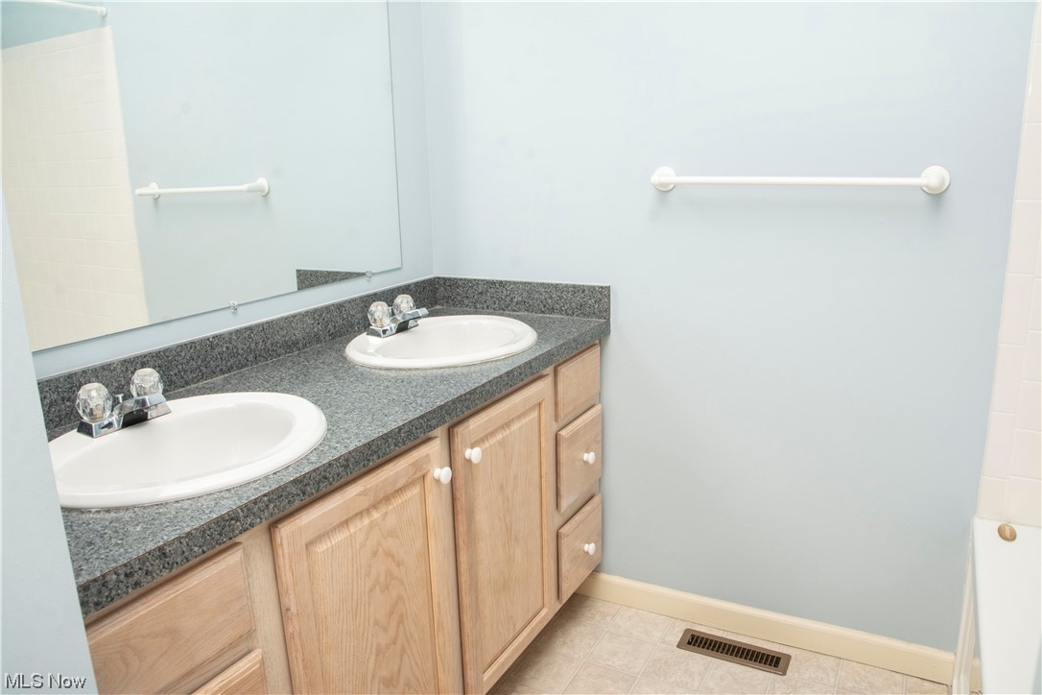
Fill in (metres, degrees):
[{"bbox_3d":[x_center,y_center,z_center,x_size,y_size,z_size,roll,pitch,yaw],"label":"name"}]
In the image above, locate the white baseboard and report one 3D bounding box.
[{"bbox_3d":[0.612,0.759,2.023,1.033,0.080,0.016,5,15,26],"label":"white baseboard"}]

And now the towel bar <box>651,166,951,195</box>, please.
[{"bbox_3d":[0.620,-0.390,1.683,0.665,0.061,0.075,7,16,26],"label":"towel bar"}]

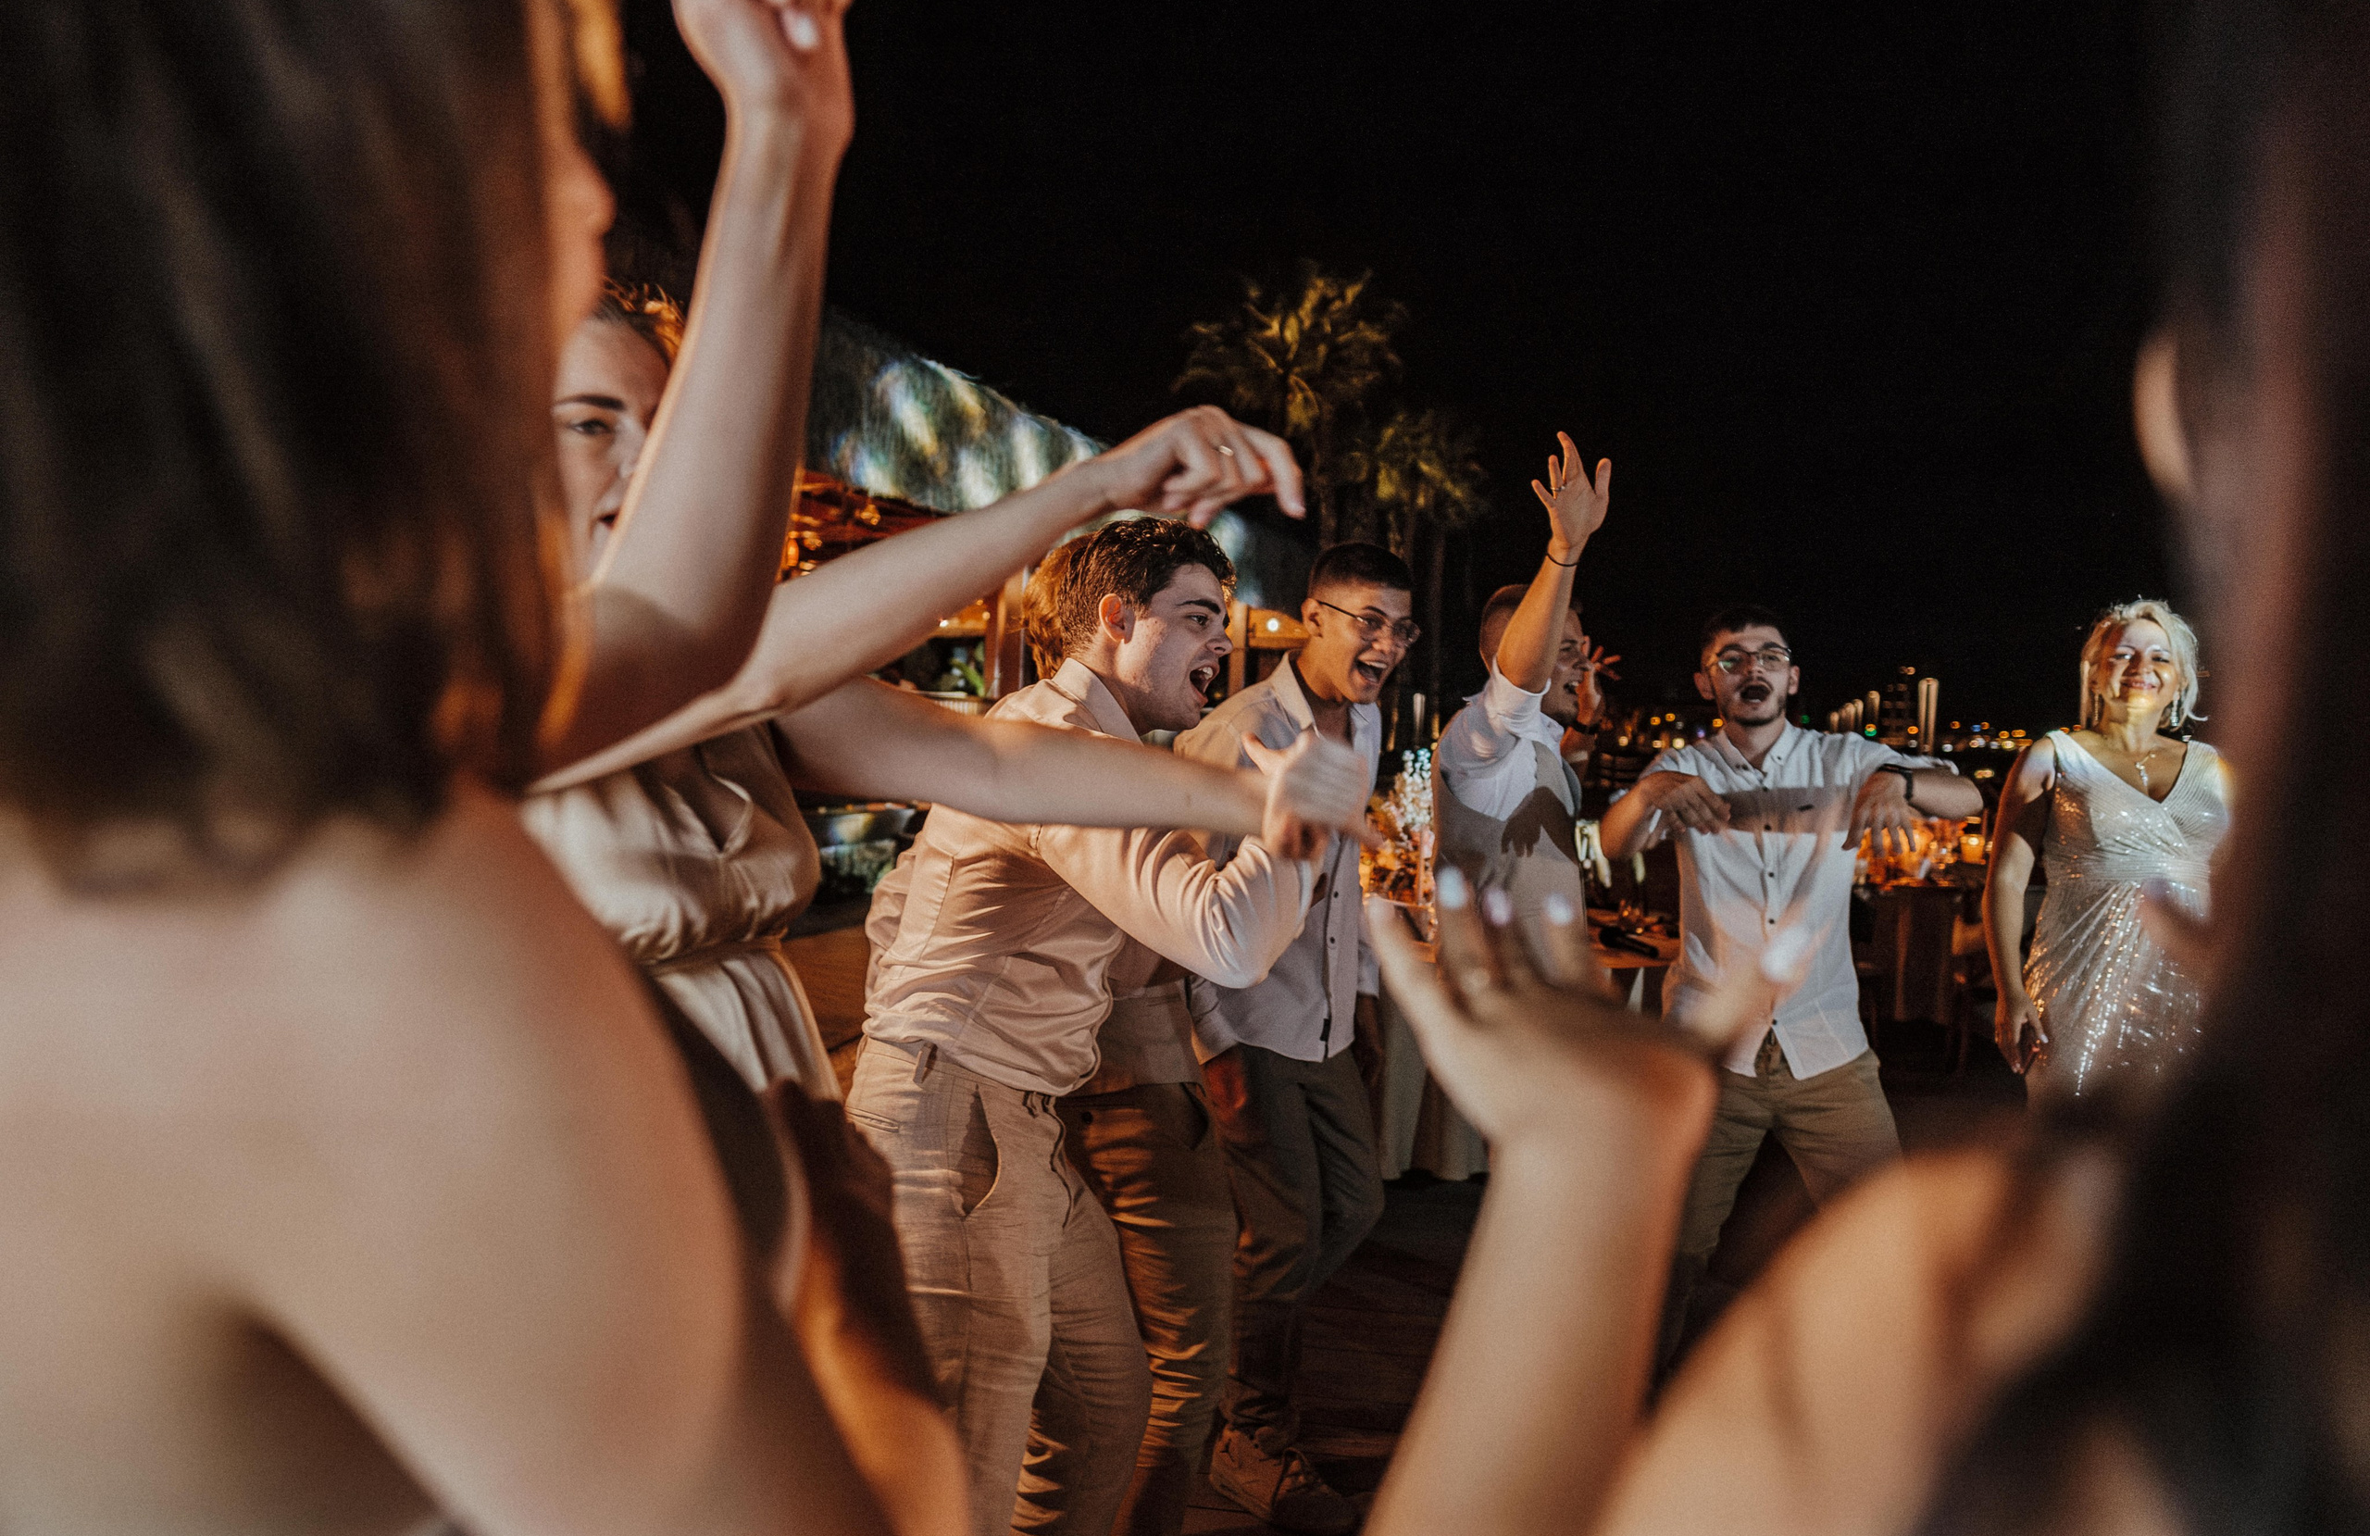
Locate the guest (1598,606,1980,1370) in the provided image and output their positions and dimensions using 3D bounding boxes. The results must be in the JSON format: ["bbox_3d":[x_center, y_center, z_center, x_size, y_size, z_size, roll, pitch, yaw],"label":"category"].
[{"bbox_3d":[1.160,0.480,3.030,0.720,1.590,0.500,0,1,16],"label":"guest"}]

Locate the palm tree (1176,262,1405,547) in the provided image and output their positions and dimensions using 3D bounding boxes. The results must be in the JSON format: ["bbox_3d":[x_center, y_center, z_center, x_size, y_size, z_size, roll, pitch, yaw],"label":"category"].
[{"bbox_3d":[1.650,-3.500,25.000,3.600,9.000,3.600,0,1,0],"label":"palm tree"}]

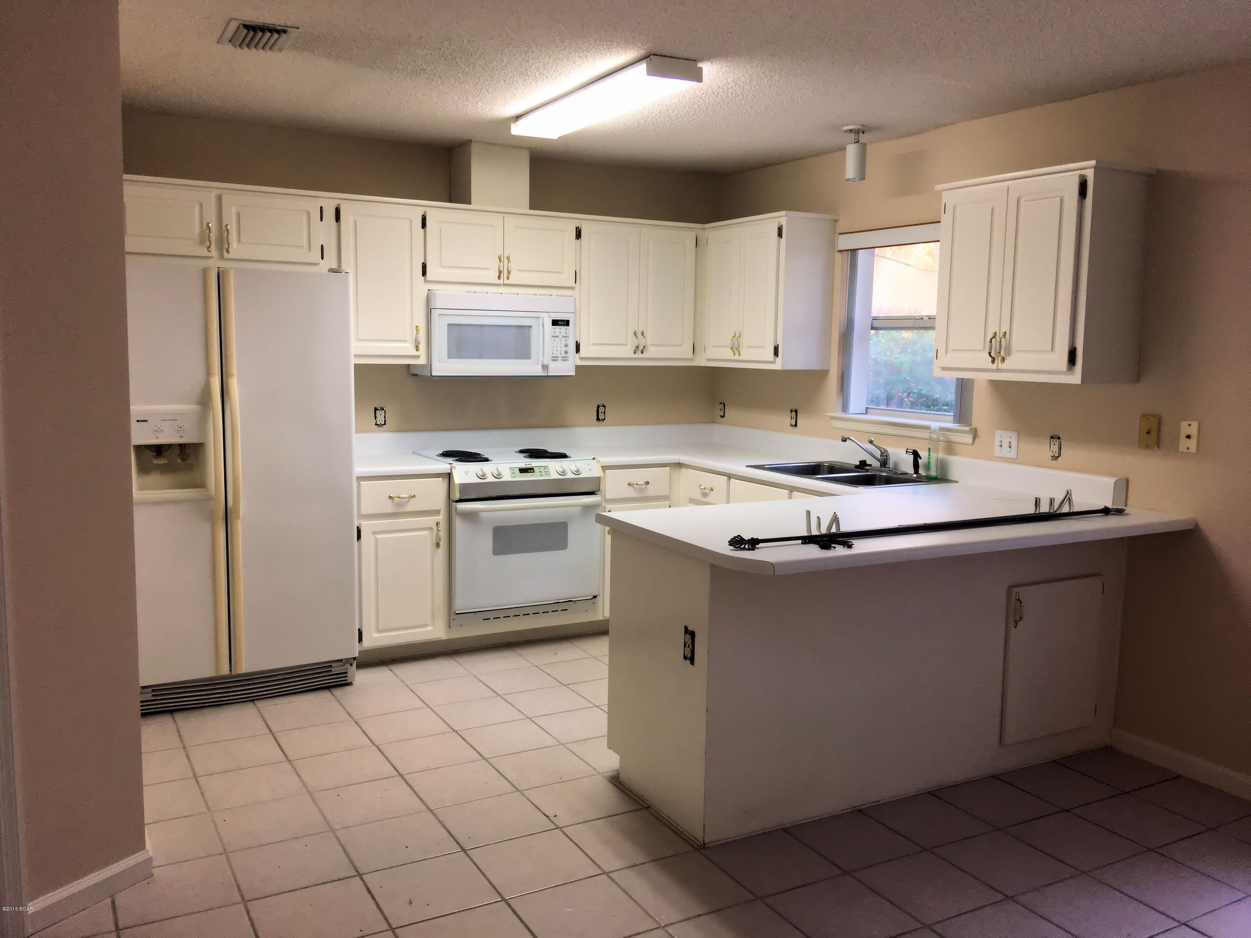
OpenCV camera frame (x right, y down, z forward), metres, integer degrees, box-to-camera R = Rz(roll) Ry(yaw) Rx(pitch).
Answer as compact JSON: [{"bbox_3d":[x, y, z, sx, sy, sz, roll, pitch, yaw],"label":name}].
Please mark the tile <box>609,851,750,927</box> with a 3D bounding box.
[{"bbox_3d":[0.155,1.149,2.878,0.298,0.012,0.298,-3,8,-29],"label":"tile"}]

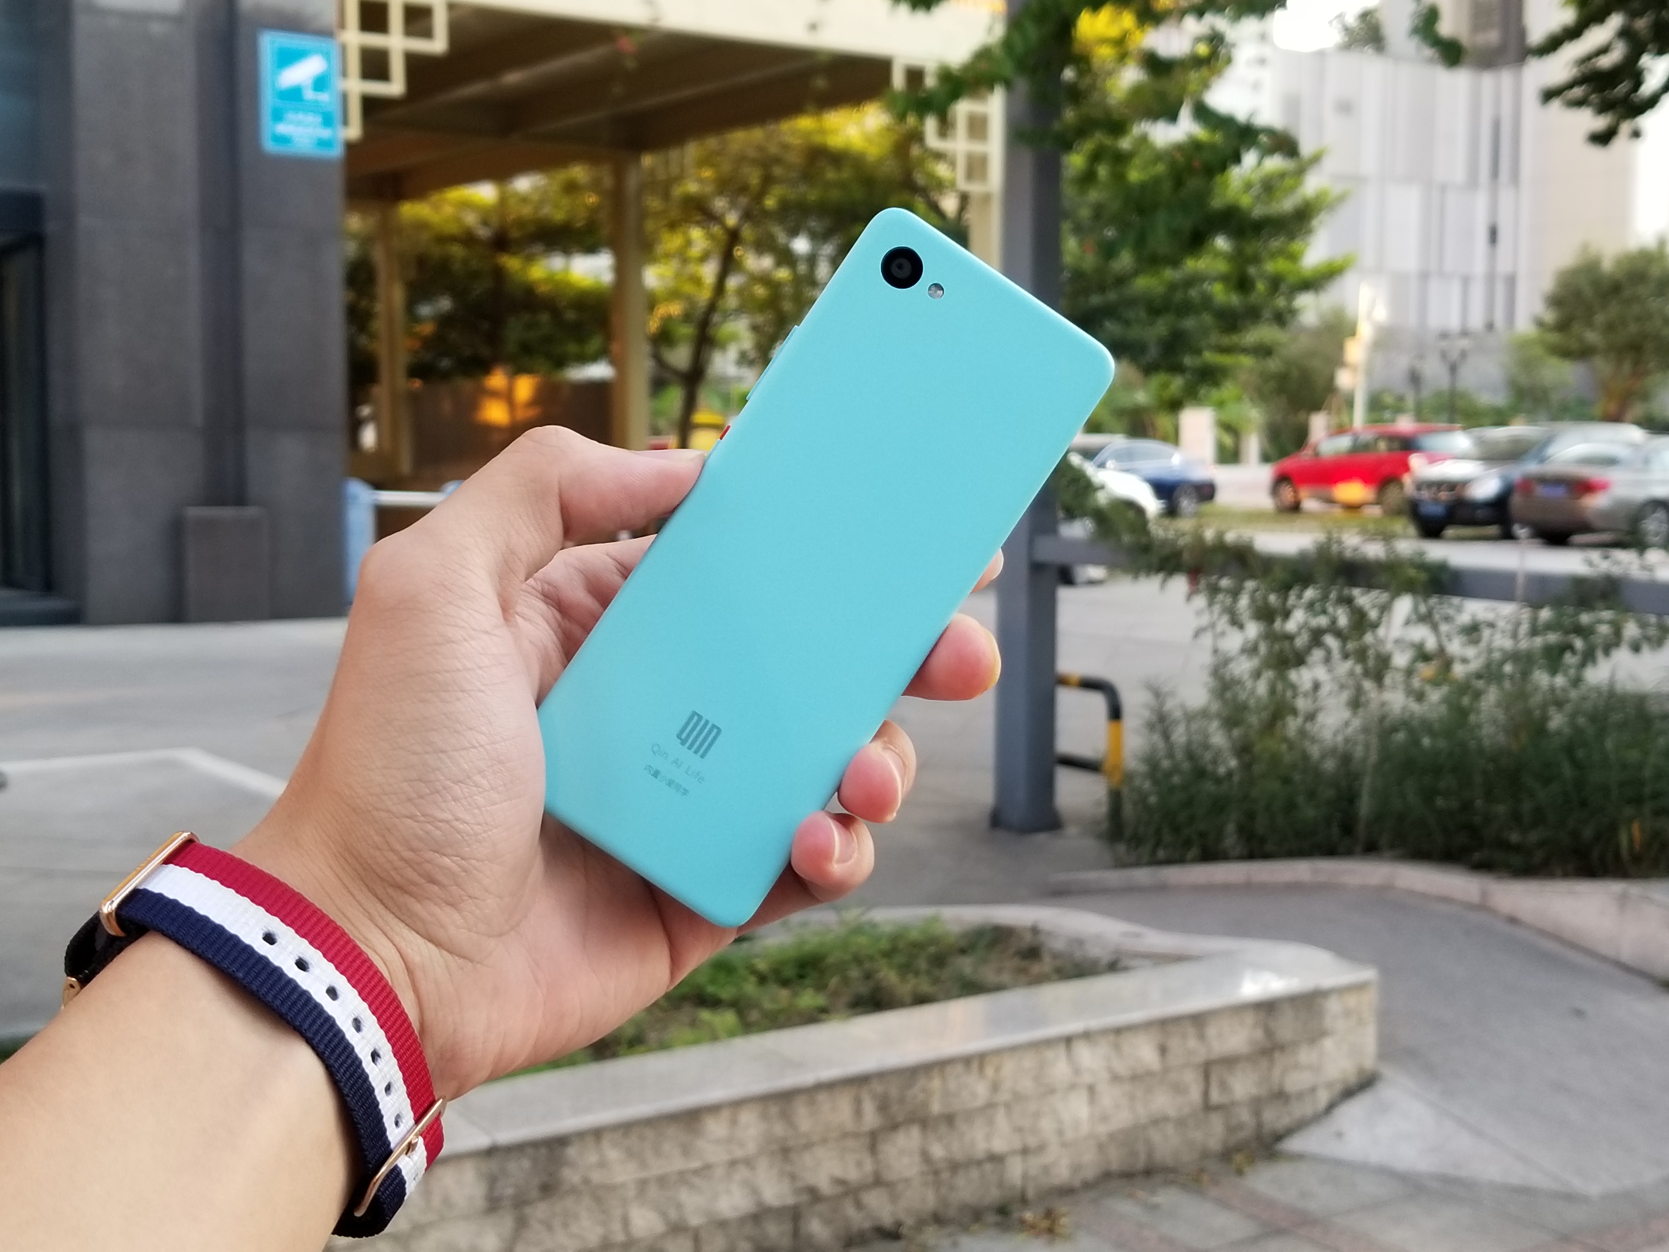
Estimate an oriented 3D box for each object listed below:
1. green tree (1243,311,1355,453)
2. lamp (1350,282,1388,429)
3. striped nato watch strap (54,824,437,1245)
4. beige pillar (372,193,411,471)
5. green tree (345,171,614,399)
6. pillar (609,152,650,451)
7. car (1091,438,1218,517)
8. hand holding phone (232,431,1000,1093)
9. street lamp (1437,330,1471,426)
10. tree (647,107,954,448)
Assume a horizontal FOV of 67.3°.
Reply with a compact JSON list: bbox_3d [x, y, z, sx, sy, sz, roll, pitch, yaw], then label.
[{"bbox_3d":[13.643,-7.101,37.000,3.600,4.700,3.500,0,5,0],"label":"green tree"},{"bbox_3d":[13.236,-5.852,31.000,0.850,5.200,0.450,0,5,0],"label":"lamp"},{"bbox_3d":[-0.100,0.070,0.222,0.026,0.070,0.055,-42,0,-37],"label":"striped nato watch strap"},{"bbox_3d":[-4.795,-2.992,13.600,0.270,3.300,0.270,3,6,34],"label":"beige pillar"},{"bbox_3d":[-5.425,-4.338,19.000,4.700,5.700,4.500,0,5,0],"label":"green tree"},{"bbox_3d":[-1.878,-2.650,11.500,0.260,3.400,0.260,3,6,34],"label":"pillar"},{"bbox_3d":[5.200,-2.832,24.200,4.500,1.460,1.800,-2,5,-20],"label":"car"},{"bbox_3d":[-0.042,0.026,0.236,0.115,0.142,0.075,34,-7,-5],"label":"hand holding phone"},{"bbox_3d":[18.775,-6.897,38.000,1.050,4.150,0.500,0,5,0],"label":"street lamp"},{"bbox_3d":[-0.469,-4.253,17.000,4.700,6.300,4.500,0,5,0],"label":"tree"}]

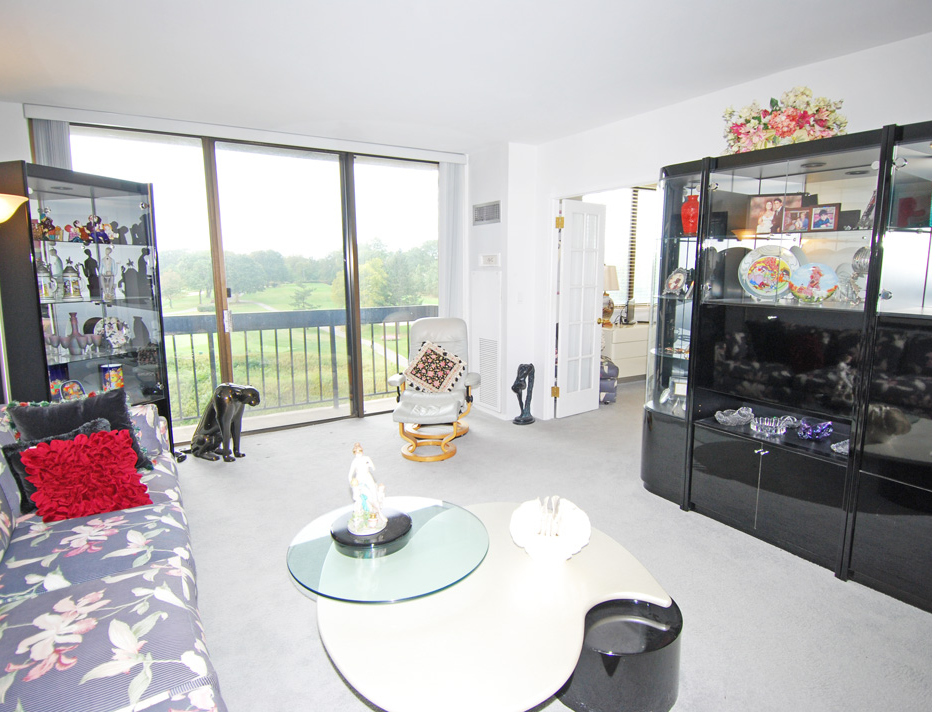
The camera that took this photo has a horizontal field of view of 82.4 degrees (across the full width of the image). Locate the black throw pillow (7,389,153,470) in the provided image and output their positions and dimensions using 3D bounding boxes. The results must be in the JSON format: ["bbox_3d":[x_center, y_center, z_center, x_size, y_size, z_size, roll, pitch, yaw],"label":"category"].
[{"bbox_3d":[-1.794,0.385,2.501,0.470,0.430,0.150,-6,-4,-32],"label":"black throw pillow"}]

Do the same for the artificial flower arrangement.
[{"bbox_3d":[1.637,-1.209,2.792,0.300,0.310,0.600,-6,11,-31],"label":"artificial flower arrangement"}]

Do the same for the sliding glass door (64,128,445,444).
[{"bbox_3d":[-1.537,-0.568,4.710,3.296,2.445,0.120,-6,11,-32],"label":"sliding glass door"}]

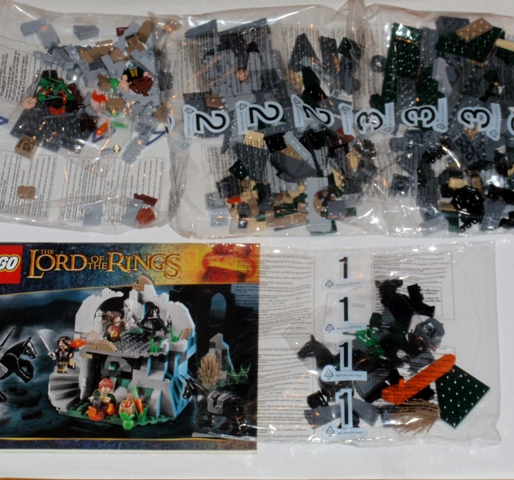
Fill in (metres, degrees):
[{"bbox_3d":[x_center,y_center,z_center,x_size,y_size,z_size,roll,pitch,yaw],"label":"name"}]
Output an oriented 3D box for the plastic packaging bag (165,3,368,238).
[{"bbox_3d":[0.012,-0.112,1.690,0.178,0.030,0.253,-1,58,1],"label":"plastic packaging bag"}]

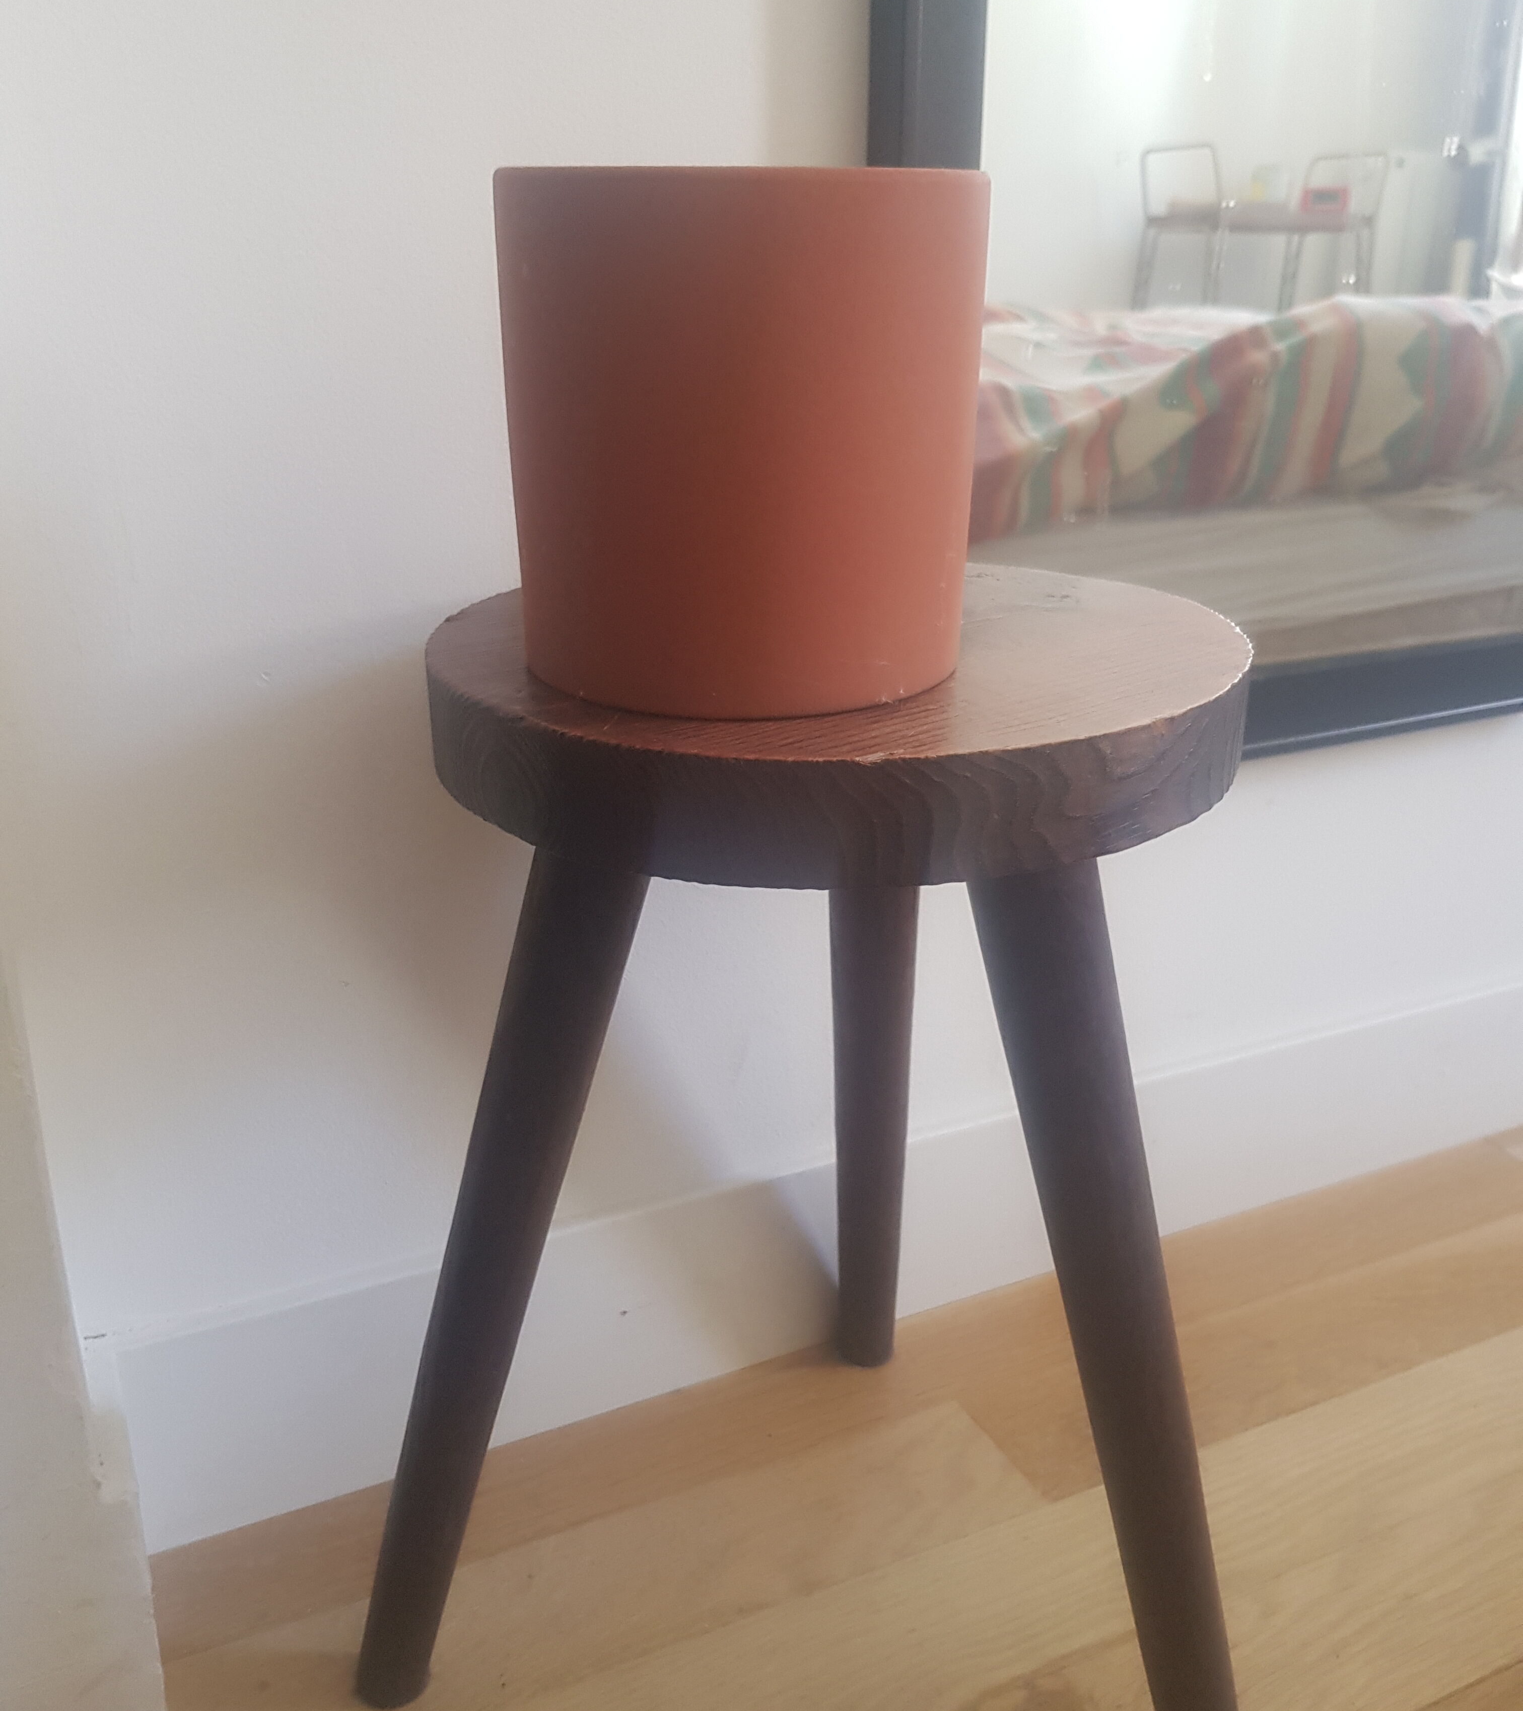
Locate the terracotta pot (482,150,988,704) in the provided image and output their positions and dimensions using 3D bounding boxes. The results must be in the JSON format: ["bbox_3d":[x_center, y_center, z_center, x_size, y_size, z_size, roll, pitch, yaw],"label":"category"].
[{"bbox_3d":[-0.005,-0.132,0.474,0.145,0.144,0.145,0,22,0],"label":"terracotta pot"}]

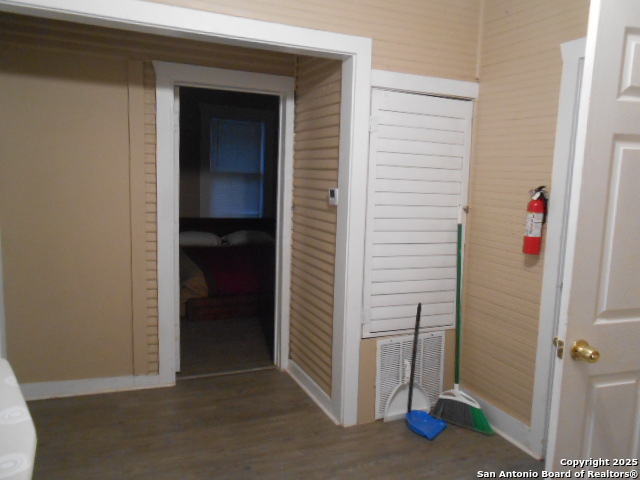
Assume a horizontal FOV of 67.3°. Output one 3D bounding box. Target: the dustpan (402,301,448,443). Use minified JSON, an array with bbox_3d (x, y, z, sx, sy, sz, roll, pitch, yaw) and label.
[{"bbox_3d":[0.623,0.744,2.806,0.220,0.735,0.230,7,8,38],"label":"dustpan"}]

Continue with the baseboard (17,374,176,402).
[{"bbox_3d":[-1.452,0.958,3.179,0.920,0.102,0.022,-1,7,-21],"label":"baseboard"}]

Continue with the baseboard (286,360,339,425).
[{"bbox_3d":[-0.064,0.988,3.236,0.022,0.115,0.885,-1,7,-23],"label":"baseboard"}]

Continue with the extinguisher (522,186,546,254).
[{"bbox_3d":[1.109,-0.100,2.476,0.108,0.352,0.103,-2,8,-33],"label":"extinguisher"}]

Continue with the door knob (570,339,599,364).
[{"bbox_3d":[0.820,0.348,1.470,0.062,0.062,0.062,0,7,-16],"label":"door knob"}]

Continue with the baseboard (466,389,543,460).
[{"bbox_3d":[1.051,1.058,2.822,0.022,0.134,0.645,-1,7,-23],"label":"baseboard"}]

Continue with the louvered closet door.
[{"bbox_3d":[0.588,-0.135,2.840,0.693,1.418,0.035,-1,7,-23],"label":"louvered closet door"}]

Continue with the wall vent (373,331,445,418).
[{"bbox_3d":[0.566,0.835,2.954,0.492,0.490,0.022,-1,7,-23],"label":"wall vent"}]

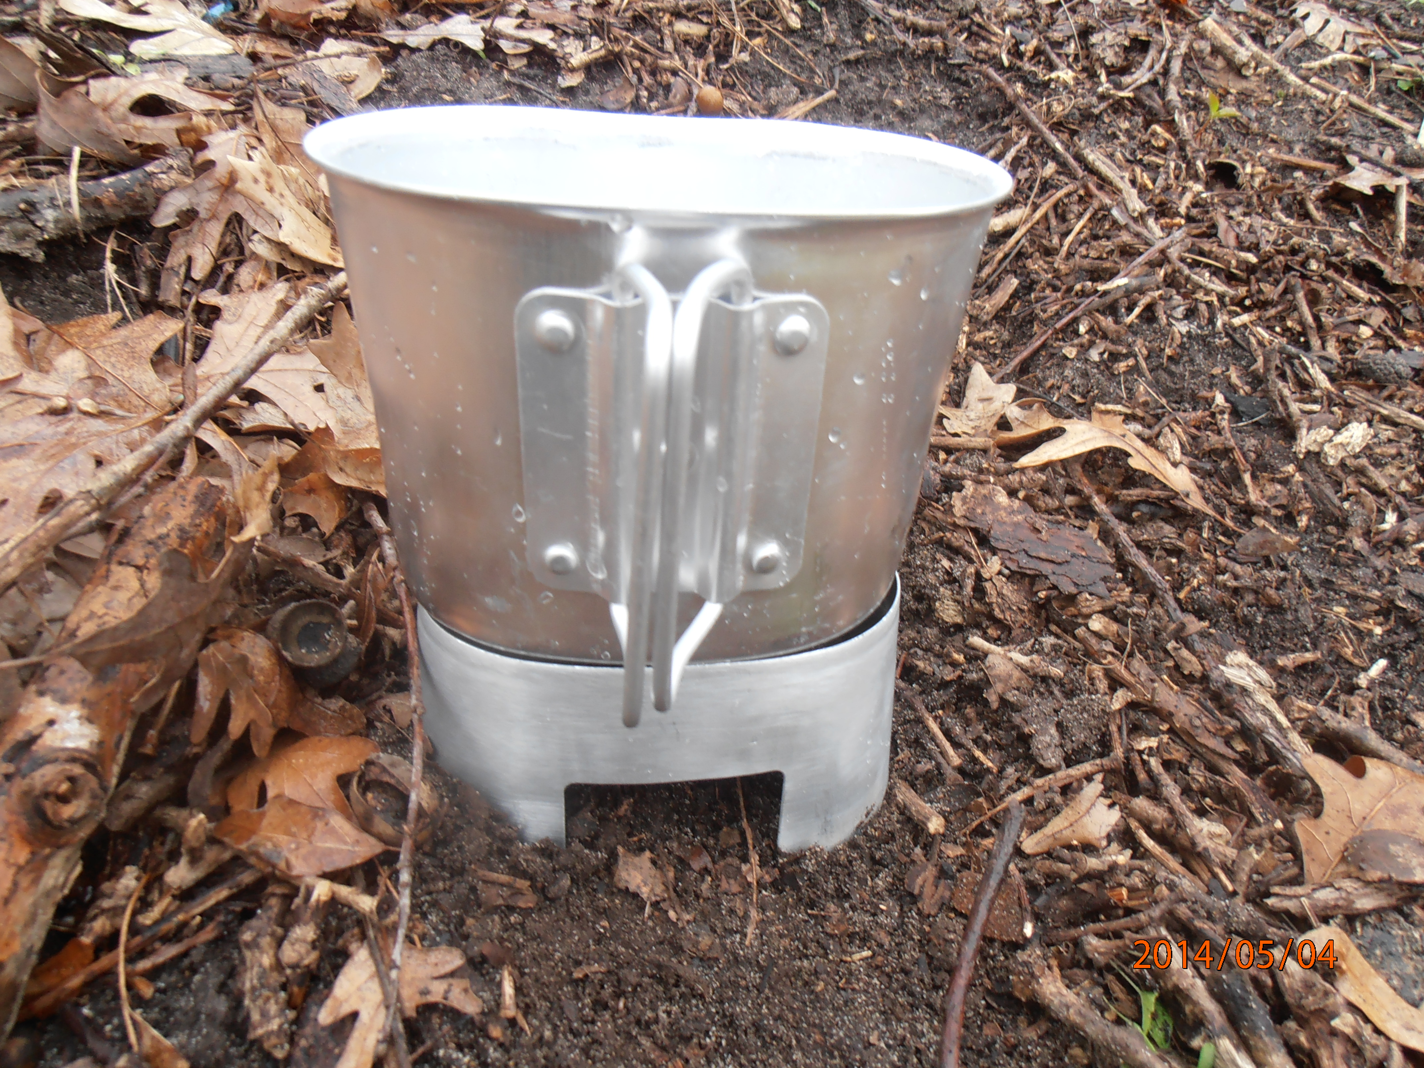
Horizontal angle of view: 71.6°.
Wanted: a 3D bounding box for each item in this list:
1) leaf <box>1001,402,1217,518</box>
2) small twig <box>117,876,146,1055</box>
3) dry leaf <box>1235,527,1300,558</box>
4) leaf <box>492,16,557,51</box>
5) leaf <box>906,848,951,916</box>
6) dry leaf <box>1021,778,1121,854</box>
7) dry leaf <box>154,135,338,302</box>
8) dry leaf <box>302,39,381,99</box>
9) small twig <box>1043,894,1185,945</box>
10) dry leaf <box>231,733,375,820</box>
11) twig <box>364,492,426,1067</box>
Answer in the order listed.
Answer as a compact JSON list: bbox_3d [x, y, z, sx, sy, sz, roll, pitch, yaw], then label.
[{"bbox_3d":[0.147,-0.029,0.367,0.077,0.029,0.029,7,31,3],"label":"leaf"},{"bbox_3d":[-0.117,0.086,0.198,0.007,0.007,0.040,-9,42,-17],"label":"small twig"},{"bbox_3d":[0.186,0.003,0.330,0.020,0.005,0.012,-2,51,-4],"label":"dry leaf"},{"bbox_3d":[-0.131,-0.349,0.690,0.044,0.014,0.034,17,41,19],"label":"leaf"},{"bbox_3d":[0.048,0.077,0.219,0.010,0.004,0.016,8,36,6],"label":"leaf"},{"bbox_3d":[0.095,0.075,0.261,0.029,0.008,0.016,-20,43,-24],"label":"dry leaf"},{"bbox_3d":[-0.198,-0.134,0.420,0.075,0.027,0.085,-1,46,-9],"label":"dry leaf"},{"bbox_3d":[-0.235,-0.296,0.630,0.052,0.026,0.050,-9,39,-11],"label":"dry leaf"},{"bbox_3d":[0.087,0.084,0.214,0.032,0.003,0.004,-8,33,-17],"label":"small twig"},{"bbox_3d":[-0.100,0.059,0.239,0.035,0.011,0.023,-18,44,-25],"label":"dry leaf"},{"bbox_3d":[-0.074,0.043,0.231,0.011,0.008,0.153,-5,43,-15],"label":"twig"}]

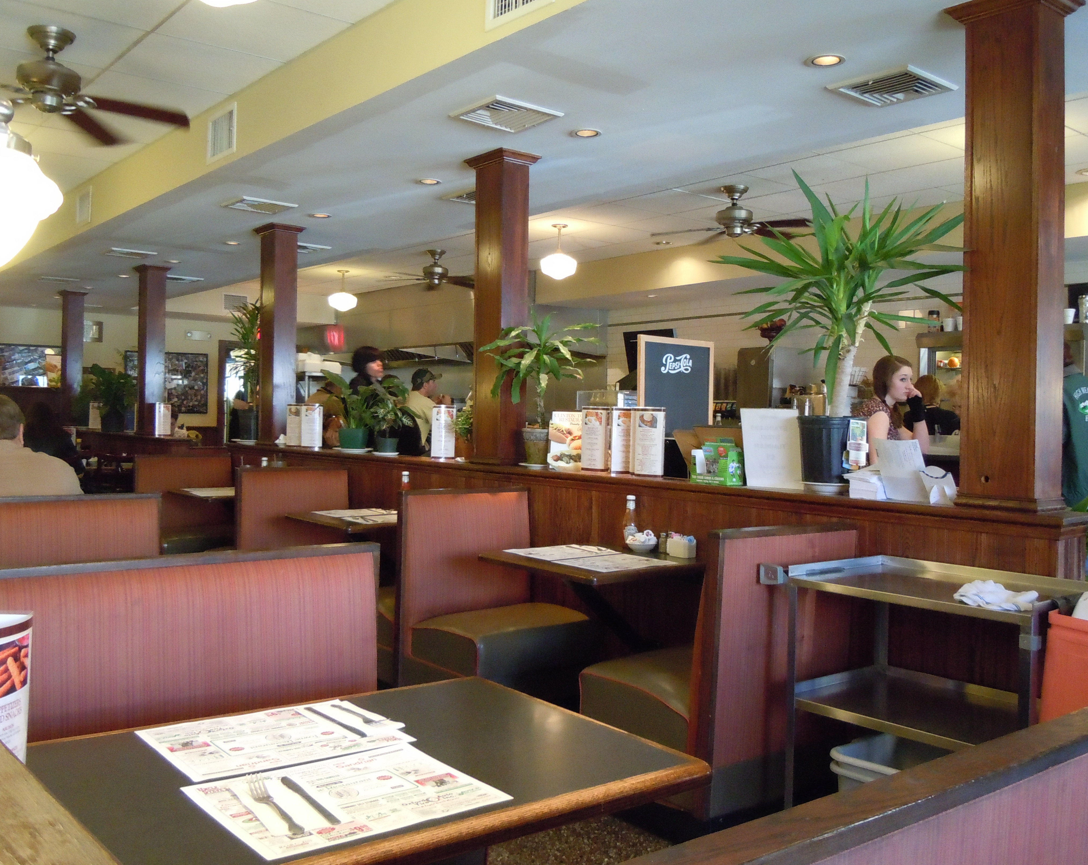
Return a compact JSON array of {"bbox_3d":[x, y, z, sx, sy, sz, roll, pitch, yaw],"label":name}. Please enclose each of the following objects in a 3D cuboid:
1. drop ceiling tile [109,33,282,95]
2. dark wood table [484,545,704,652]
[{"bbox_3d":[-1.578,-1.675,4.559,0.600,0.020,0.610,-1,2,-40],"label":"drop ceiling tile"},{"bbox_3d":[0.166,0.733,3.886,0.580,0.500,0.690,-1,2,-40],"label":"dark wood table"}]

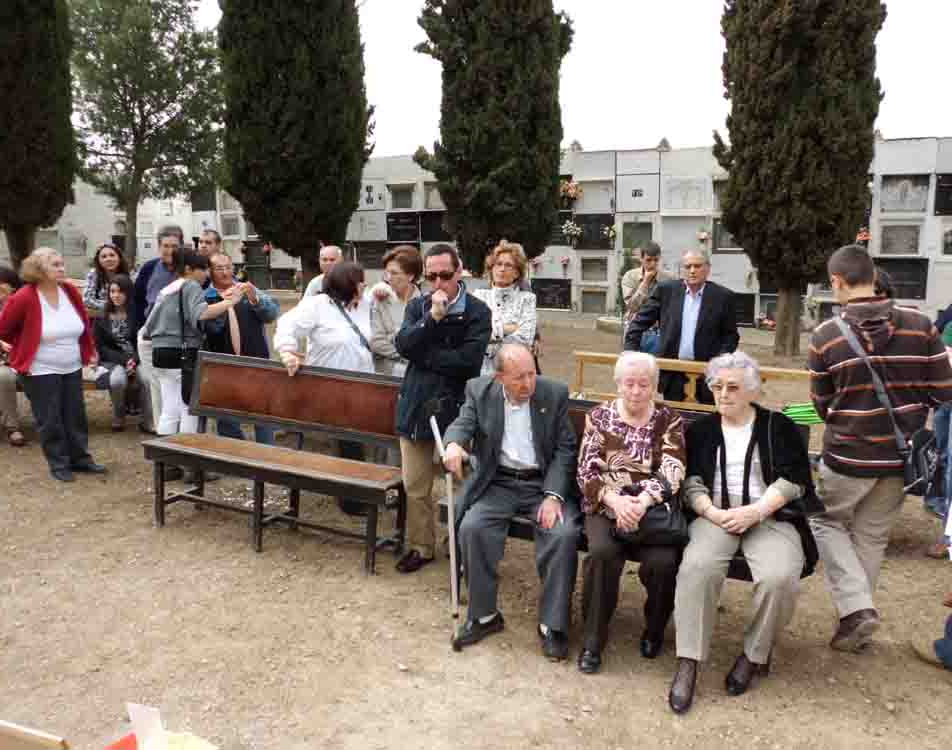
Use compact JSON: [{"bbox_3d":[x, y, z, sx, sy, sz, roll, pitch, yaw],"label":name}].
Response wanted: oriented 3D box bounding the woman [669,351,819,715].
[{"bbox_3d":[1.060,0.547,3.030,0.570,1.250,0.780,4,14,23],"label":"woman"}]

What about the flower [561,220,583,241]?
[{"bbox_3d":[1.716,-2.597,13.500,0.380,0.370,0.280,3,13,18],"label":"flower"}]

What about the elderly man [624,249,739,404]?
[{"bbox_3d":[1.362,0.012,5.000,0.720,1.660,0.420,4,11,22],"label":"elderly man"}]

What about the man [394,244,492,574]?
[{"bbox_3d":[-0.155,0.147,4.006,0.540,1.670,0.400,2,13,14],"label":"man"}]

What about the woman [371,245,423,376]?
[{"bbox_3d":[-0.448,0.035,4.600,0.420,1.620,0.480,-8,12,-37],"label":"woman"}]

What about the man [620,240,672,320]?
[{"bbox_3d":[1.313,-0.170,5.800,0.500,1.680,0.380,0,10,5],"label":"man"}]

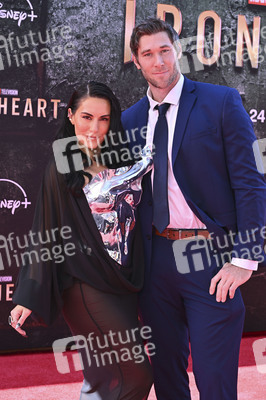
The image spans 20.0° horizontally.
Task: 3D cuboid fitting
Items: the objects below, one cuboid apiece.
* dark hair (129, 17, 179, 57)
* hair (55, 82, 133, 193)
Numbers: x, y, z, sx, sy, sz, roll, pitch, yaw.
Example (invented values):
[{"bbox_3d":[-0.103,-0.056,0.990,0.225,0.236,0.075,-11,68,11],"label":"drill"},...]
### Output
[{"bbox_3d":[0.081,-0.590,2.840,0.175,0.190,0.210,-6,7,2],"label":"dark hair"},{"bbox_3d":[-0.137,-0.213,2.630,0.265,0.410,0.250,1,4,-15],"label":"hair"}]

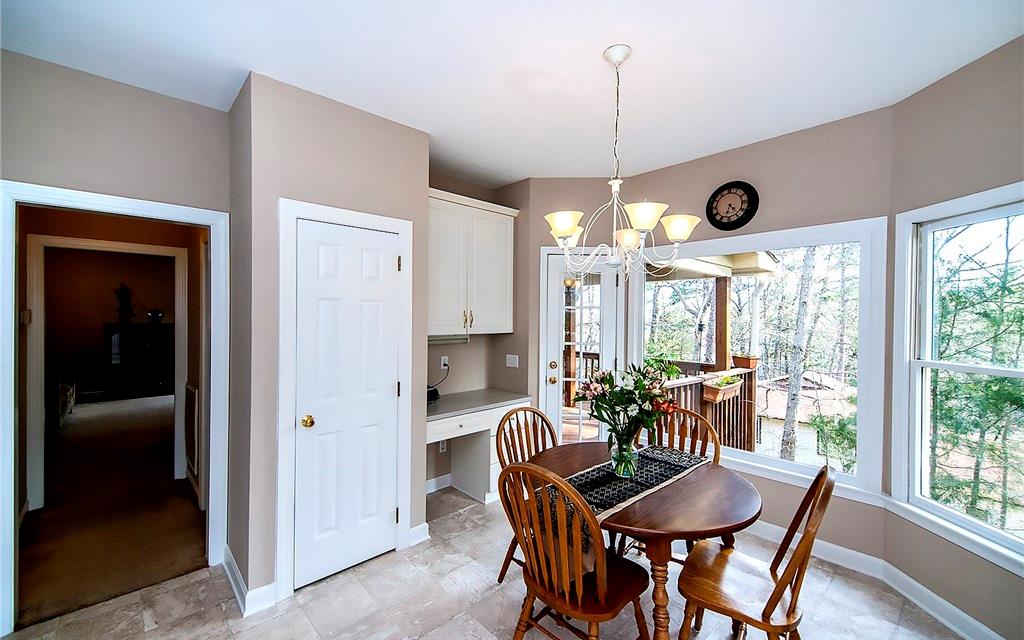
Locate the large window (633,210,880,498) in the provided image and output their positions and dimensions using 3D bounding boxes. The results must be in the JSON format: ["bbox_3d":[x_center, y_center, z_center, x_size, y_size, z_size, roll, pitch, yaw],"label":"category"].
[{"bbox_3d":[1.622,0.198,3.015,0.100,1.630,1.610,0,1,-44],"label":"large window"}]

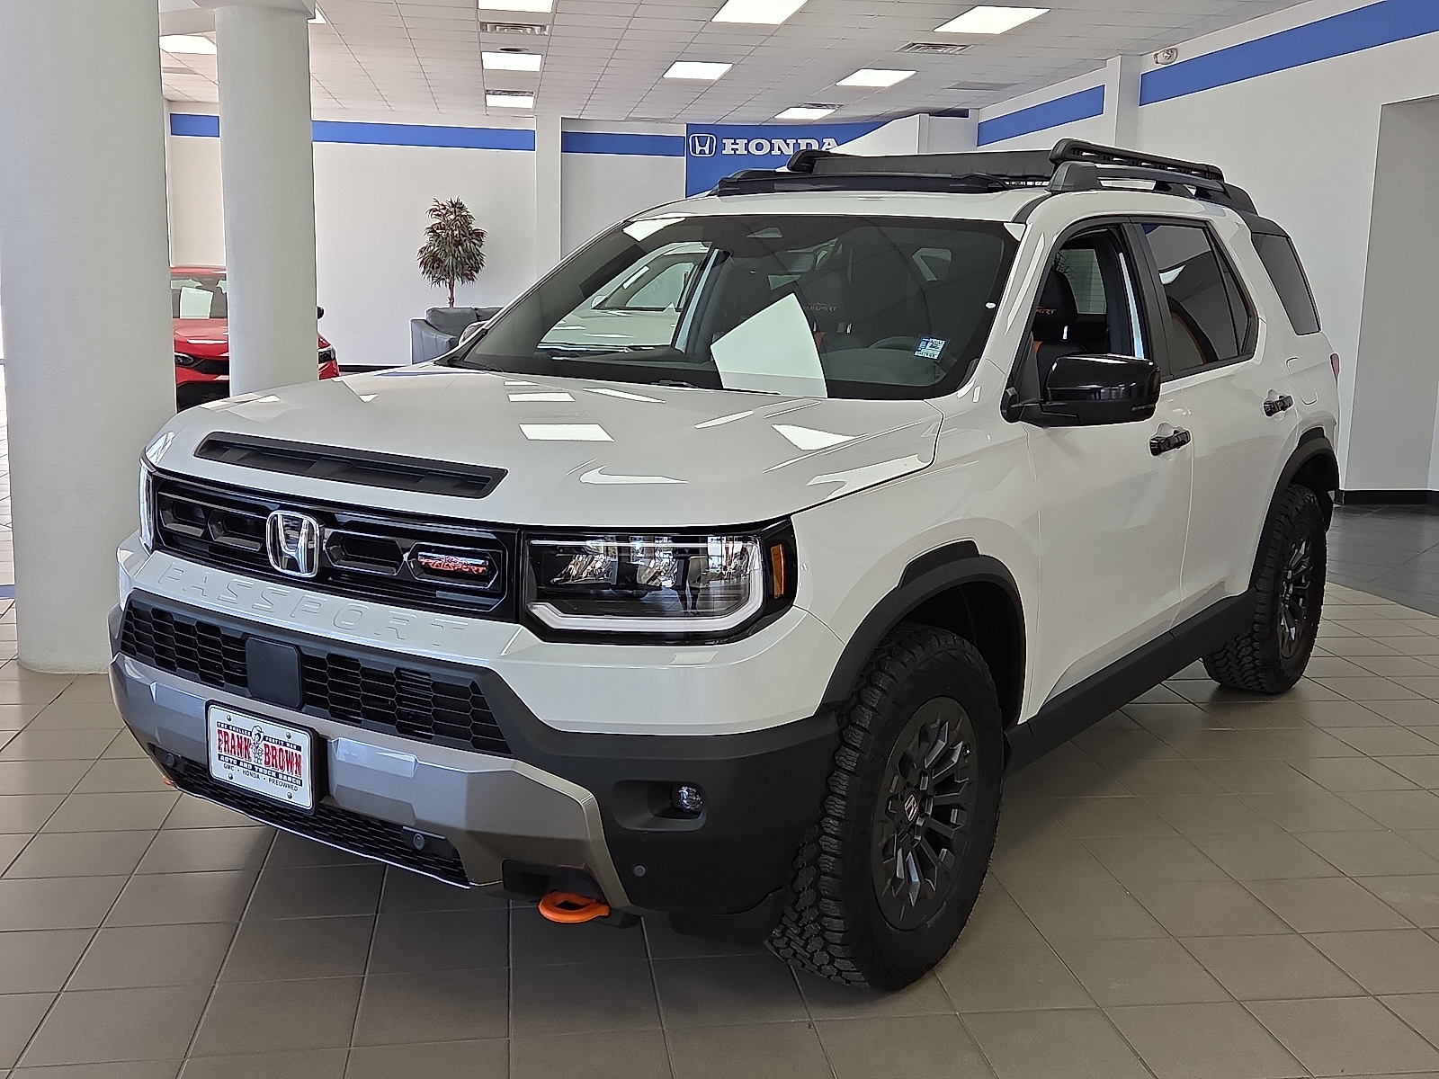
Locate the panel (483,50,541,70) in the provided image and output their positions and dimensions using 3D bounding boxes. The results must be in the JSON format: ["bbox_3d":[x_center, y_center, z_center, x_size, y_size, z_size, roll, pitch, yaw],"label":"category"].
[{"bbox_3d":[-2.053,-4.752,14.436,0.580,0.060,1.190,0,11,-8],"label":"panel"}]

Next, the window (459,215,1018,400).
[{"bbox_3d":[0.039,-0.652,3.946,1.640,0.122,0.845,9,50,35],"label":"window"}]

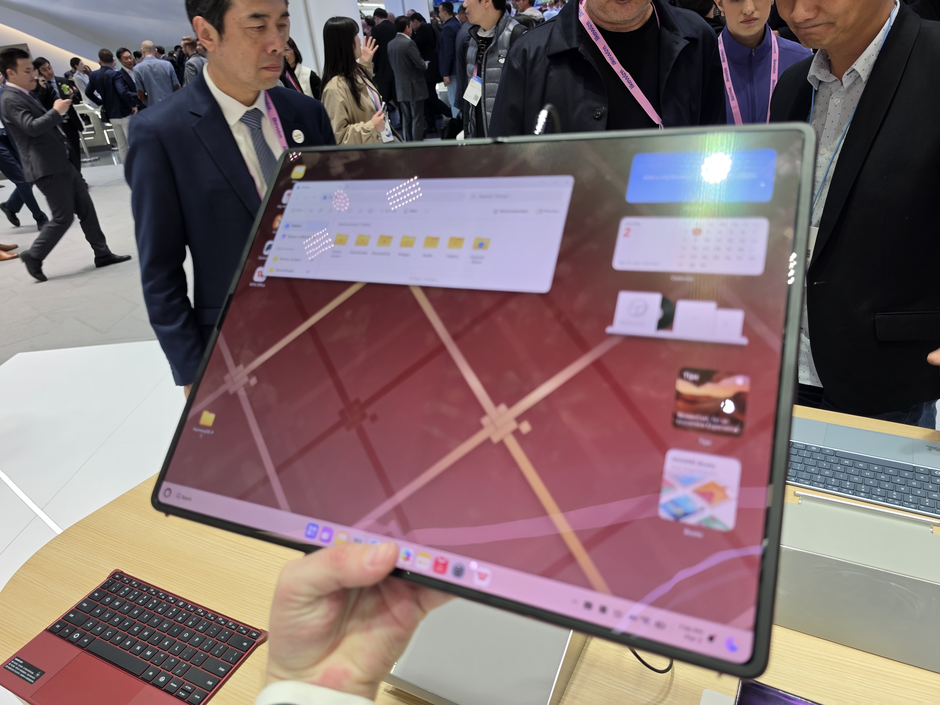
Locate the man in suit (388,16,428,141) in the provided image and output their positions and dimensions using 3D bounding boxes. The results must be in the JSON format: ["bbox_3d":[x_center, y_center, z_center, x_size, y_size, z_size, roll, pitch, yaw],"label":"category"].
[{"bbox_3d":[-0.782,-3.409,8.075,0.520,1.700,0.420,10,31,28],"label":"man in suit"}]

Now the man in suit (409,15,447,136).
[{"bbox_3d":[-0.659,-4.271,9.679,0.500,1.740,0.520,0,28,12],"label":"man in suit"}]

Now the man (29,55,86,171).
[{"bbox_3d":[-5.609,-3.134,8.556,0.580,1.720,0.450,-21,30,-26],"label":"man"}]

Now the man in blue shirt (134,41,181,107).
[{"bbox_3d":[-4.701,-3.731,9.456,0.580,1.780,0.420,-17,29,-20],"label":"man in blue shirt"}]

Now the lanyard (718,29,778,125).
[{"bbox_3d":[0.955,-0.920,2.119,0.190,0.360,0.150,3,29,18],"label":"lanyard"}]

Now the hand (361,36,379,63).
[{"bbox_3d":[-0.708,-2.131,4.400,0.120,0.165,0.060,4,25,-11],"label":"hand"}]

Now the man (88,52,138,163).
[{"bbox_3d":[-5.303,-3.575,9.316,0.600,1.750,0.400,-15,28,-16],"label":"man"}]

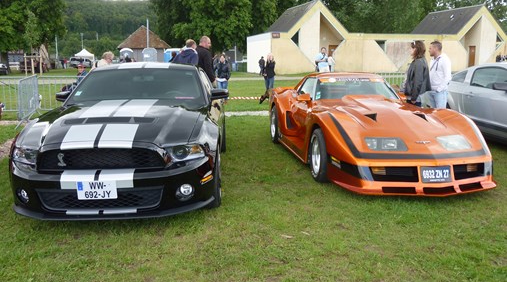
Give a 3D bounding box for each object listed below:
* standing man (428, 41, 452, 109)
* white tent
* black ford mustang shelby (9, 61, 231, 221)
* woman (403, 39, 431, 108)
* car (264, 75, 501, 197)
[{"bbox_3d":[3.093,-0.773,7.683,0.380,1.800,0.500,-4,11,-21],"label":"standing man"},{"bbox_3d":[-25.299,-12.275,67.948,3.000,3.100,3.000,-1,11,-8],"label":"white tent"},{"bbox_3d":[-1.347,-0.266,5.878,1.910,1.380,4.760,0,11,-3],"label":"black ford mustang shelby"},{"bbox_3d":[2.586,-0.685,7.294,0.400,1.760,0.480,5,12,24],"label":"woman"},{"bbox_3d":[1.538,-0.333,6.882,1.930,1.200,4.630,-1,11,-10],"label":"car"}]

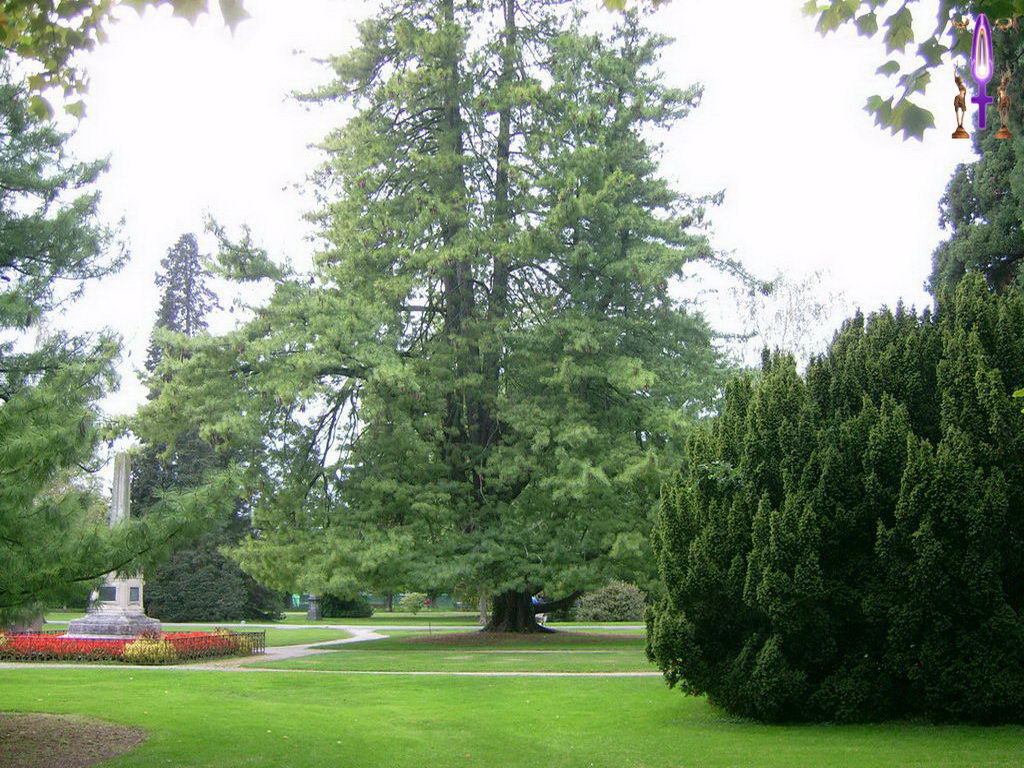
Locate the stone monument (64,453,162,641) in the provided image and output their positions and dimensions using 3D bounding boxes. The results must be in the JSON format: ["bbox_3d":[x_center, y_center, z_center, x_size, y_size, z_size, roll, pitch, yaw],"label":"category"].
[{"bbox_3d":[-10.172,4.246,30.733,1.623,4.958,1.623,-2,-10,11],"label":"stone monument"}]

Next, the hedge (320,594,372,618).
[{"bbox_3d":[-9.776,13.317,70.766,3.200,1.550,2.200,1,-10,-4],"label":"hedge"}]

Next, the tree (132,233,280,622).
[{"bbox_3d":[-17.391,2.140,66.642,8.200,22.168,8.200,2,-10,-15],"label":"tree"}]

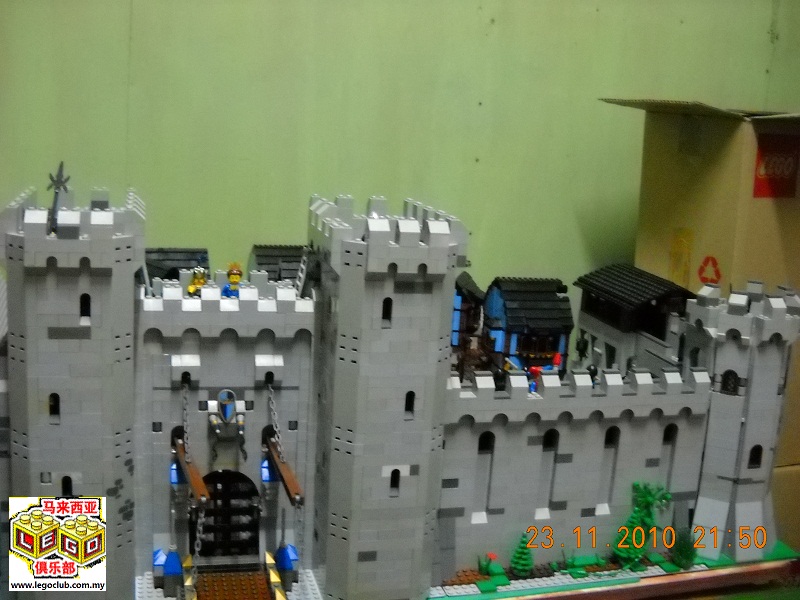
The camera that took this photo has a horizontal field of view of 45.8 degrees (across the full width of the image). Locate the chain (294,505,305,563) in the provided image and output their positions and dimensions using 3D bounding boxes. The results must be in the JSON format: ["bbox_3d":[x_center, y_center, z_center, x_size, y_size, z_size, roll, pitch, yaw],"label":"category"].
[{"bbox_3d":[-0.083,0.193,0.780,0.008,0.053,0.008,1,12,-14],"label":"chain"}]

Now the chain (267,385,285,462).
[{"bbox_3d":[-0.108,0.107,0.827,0.008,0.074,0.008,-9,-18,-11],"label":"chain"}]

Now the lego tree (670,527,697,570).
[{"bbox_3d":[0.277,0.241,0.921,0.023,0.042,0.023,0,12,-15],"label":"lego tree"}]

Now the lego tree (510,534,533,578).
[{"bbox_3d":[0.115,0.238,0.884,0.020,0.041,0.020,0,12,-15],"label":"lego tree"}]

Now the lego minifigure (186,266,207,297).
[{"bbox_3d":[-0.176,-0.007,0.832,0.024,0.044,0.016,1,12,-14],"label":"lego minifigure"}]

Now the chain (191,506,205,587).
[{"bbox_3d":[-0.162,0.200,0.763,0.010,0.074,0.009,1,12,-14],"label":"chain"}]

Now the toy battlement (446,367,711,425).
[{"bbox_3d":[0.168,0.088,0.892,0.266,0.043,0.024,0,12,-15],"label":"toy battlement"}]

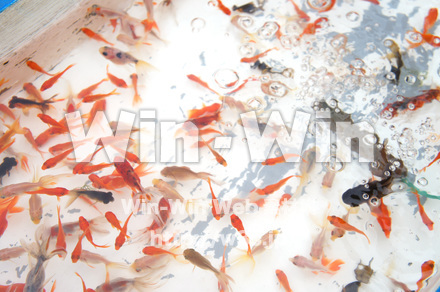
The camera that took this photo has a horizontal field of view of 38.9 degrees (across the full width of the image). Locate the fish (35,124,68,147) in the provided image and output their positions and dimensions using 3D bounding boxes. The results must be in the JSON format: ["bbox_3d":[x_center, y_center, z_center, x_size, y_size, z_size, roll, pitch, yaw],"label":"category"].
[{"bbox_3d":[-0.221,-0.013,0.832,0.054,0.022,0.016,-32,62,-19],"label":"fish"}]

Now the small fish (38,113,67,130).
[{"bbox_3d":[-0.218,-0.030,0.811,0.051,0.013,0.012,28,59,18],"label":"small fish"}]

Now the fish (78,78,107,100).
[{"bbox_3d":[-0.175,-0.079,0.857,0.050,0.015,0.012,-33,68,-15],"label":"fish"}]

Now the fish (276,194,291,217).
[{"bbox_3d":[0.079,0.075,0.775,0.012,0.016,0.035,29,61,17],"label":"fish"}]

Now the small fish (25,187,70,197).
[{"bbox_3d":[-0.211,0.056,0.760,0.053,0.016,0.010,-1,59,0],"label":"small fish"}]

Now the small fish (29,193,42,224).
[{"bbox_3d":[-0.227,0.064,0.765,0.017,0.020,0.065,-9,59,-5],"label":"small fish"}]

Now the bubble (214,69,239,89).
[{"bbox_3d":[0.007,-0.079,0.721,0.027,0.014,0.027,0,60,7],"label":"bubble"}]

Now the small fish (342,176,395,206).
[{"bbox_3d":[0.180,0.051,0.754,0.064,0.024,0.028,-20,57,-13],"label":"small fish"}]

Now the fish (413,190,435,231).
[{"bbox_3d":[0.240,0.077,0.736,0.013,0.013,0.053,-9,56,-6],"label":"fish"}]

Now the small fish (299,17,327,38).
[{"bbox_3d":[0.135,-0.170,0.897,0.052,0.015,0.013,-33,68,-15],"label":"small fish"}]

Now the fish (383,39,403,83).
[{"bbox_3d":[0.237,-0.117,0.864,0.016,0.021,0.070,1,59,0],"label":"fish"}]

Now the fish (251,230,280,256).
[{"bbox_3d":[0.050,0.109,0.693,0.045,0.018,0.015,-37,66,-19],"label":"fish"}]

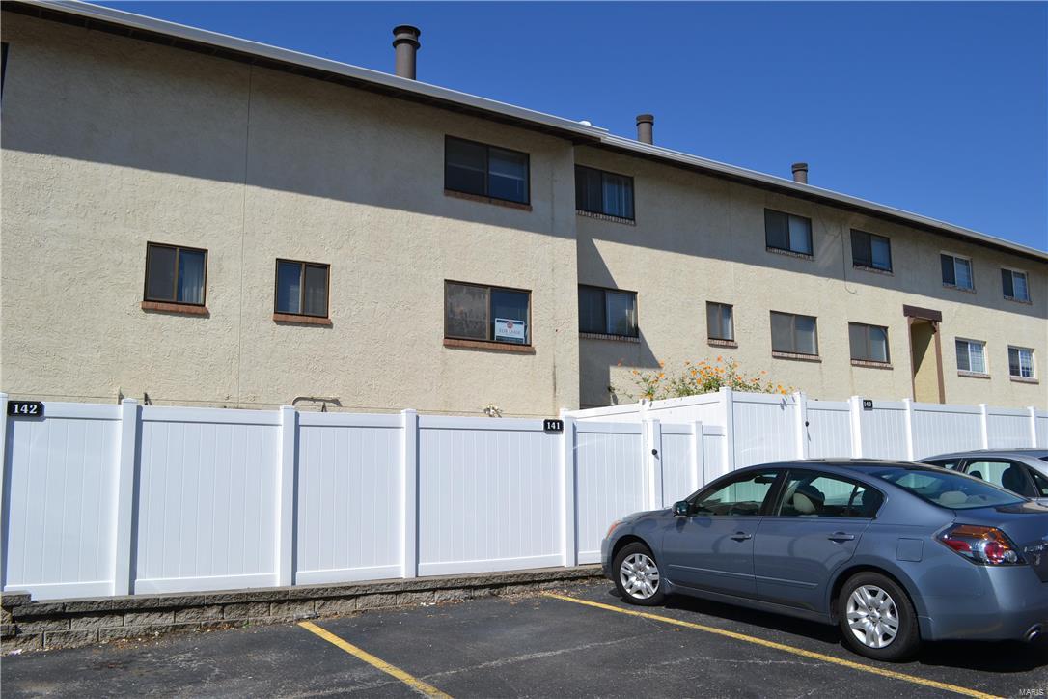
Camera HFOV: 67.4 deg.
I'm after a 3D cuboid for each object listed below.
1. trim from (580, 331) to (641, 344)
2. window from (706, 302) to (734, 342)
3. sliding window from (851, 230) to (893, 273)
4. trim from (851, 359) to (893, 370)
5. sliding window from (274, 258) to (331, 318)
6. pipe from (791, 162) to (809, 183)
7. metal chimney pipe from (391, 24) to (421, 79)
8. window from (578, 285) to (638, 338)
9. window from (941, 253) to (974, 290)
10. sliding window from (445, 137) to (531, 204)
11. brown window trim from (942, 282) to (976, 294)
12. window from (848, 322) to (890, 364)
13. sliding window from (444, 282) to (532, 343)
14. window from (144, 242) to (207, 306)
[{"bbox_3d":[1.816,-0.233,17.166,1.826,0.116,0.130,4,-9,-32],"label":"trim"},{"bbox_3d":[4.781,-0.667,19.158,0.889,0.886,0.100,4,-9,-32],"label":"window"},{"bbox_3d":[10.011,-2.825,22.660,1.754,1.015,0.110,5,-10,-31],"label":"sliding window"},{"bbox_3d":[9.752,0.438,22.104,1.876,0.141,0.130,4,-9,-32],"label":"trim"},{"bbox_3d":[-3.581,-0.981,12.704,0.868,0.887,0.100,4,-9,-32],"label":"sliding window"},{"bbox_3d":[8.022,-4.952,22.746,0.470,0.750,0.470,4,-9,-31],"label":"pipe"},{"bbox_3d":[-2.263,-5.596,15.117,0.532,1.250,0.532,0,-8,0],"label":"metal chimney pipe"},{"bbox_3d":[1.816,-0.824,17.300,1.773,1.040,0.100,4,-9,-32],"label":"window"},{"bbox_3d":[13.885,-2.482,25.201,1.804,0.994,0.100,4,-9,-32],"label":"window"},{"bbox_3d":[-0.675,-3.369,14.898,1.841,1.040,0.100,4,-9,-32],"label":"sliding window"},{"bbox_3d":[13.598,-1.918,24.637,1.709,0.110,0.110,5,-10,-31],"label":"brown window trim"},{"bbox_3d":[9.689,-0.171,22.065,1.740,1.050,0.110,5,-10,-31],"label":"window"},{"bbox_3d":[-0.644,-0.639,14.410,1.814,1.082,0.110,5,-10,-31],"label":"sliding window"},{"bbox_3d":[-5.126,-1.092,11.590,0.838,0.882,0.100,4,-9,-31],"label":"window"}]

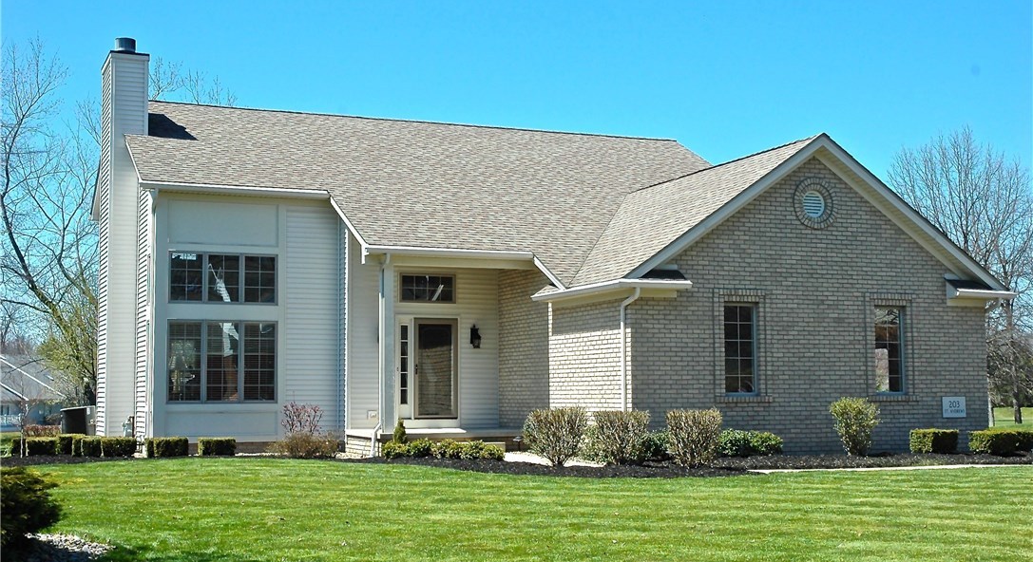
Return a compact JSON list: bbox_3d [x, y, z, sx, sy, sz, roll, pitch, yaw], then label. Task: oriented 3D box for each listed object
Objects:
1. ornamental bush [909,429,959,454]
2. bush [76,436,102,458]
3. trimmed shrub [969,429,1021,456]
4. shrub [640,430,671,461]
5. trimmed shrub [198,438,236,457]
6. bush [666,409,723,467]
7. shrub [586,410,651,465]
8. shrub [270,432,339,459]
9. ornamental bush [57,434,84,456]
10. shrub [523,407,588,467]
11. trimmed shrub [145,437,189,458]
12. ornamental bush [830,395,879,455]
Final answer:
[{"bbox_3d":[7.407,2.844,23.376,0.593,0.406,0.560,2,-5,-23],"label":"ornamental bush"},{"bbox_3d":[-7.995,3.104,24.698,0.359,0.365,0.480,2,-5,-23],"label":"bush"},{"bbox_3d":[8.283,2.791,22.842,0.596,0.419,0.600,2,-5,-23],"label":"trimmed shrub"},{"bbox_3d":[2.247,2.658,21.224,0.551,0.490,0.551,0,-5,0],"label":"shrub"},{"bbox_3d":[-5.651,3.145,24.882,0.610,0.323,0.550,2,-5,-23],"label":"trimmed shrub"},{"bbox_3d":[2.652,2.344,19.734,0.826,0.838,0.826,0,-5,0],"label":"bush"},{"bbox_3d":[1.581,2.428,20.474,1.004,0.856,1.004,0,-5,0],"label":"shrub"},{"bbox_3d":[-4.011,3.069,24.761,1.280,0.460,0.900,2,-5,-23],"label":"shrub"},{"bbox_3d":[-8.647,3.177,25.575,0.445,0.377,0.500,2,-5,-23],"label":"ornamental bush"},{"bbox_3d":[0.587,2.361,19.996,0.949,0.878,0.949,0,-5,0],"label":"shrub"},{"bbox_3d":[-6.482,3.070,24.431,0.709,0.350,0.550,2,-5,-23],"label":"trimmed shrub"},{"bbox_3d":[5.834,2.502,22.745,0.885,1.017,0.885,2,-5,-23],"label":"ornamental bush"}]

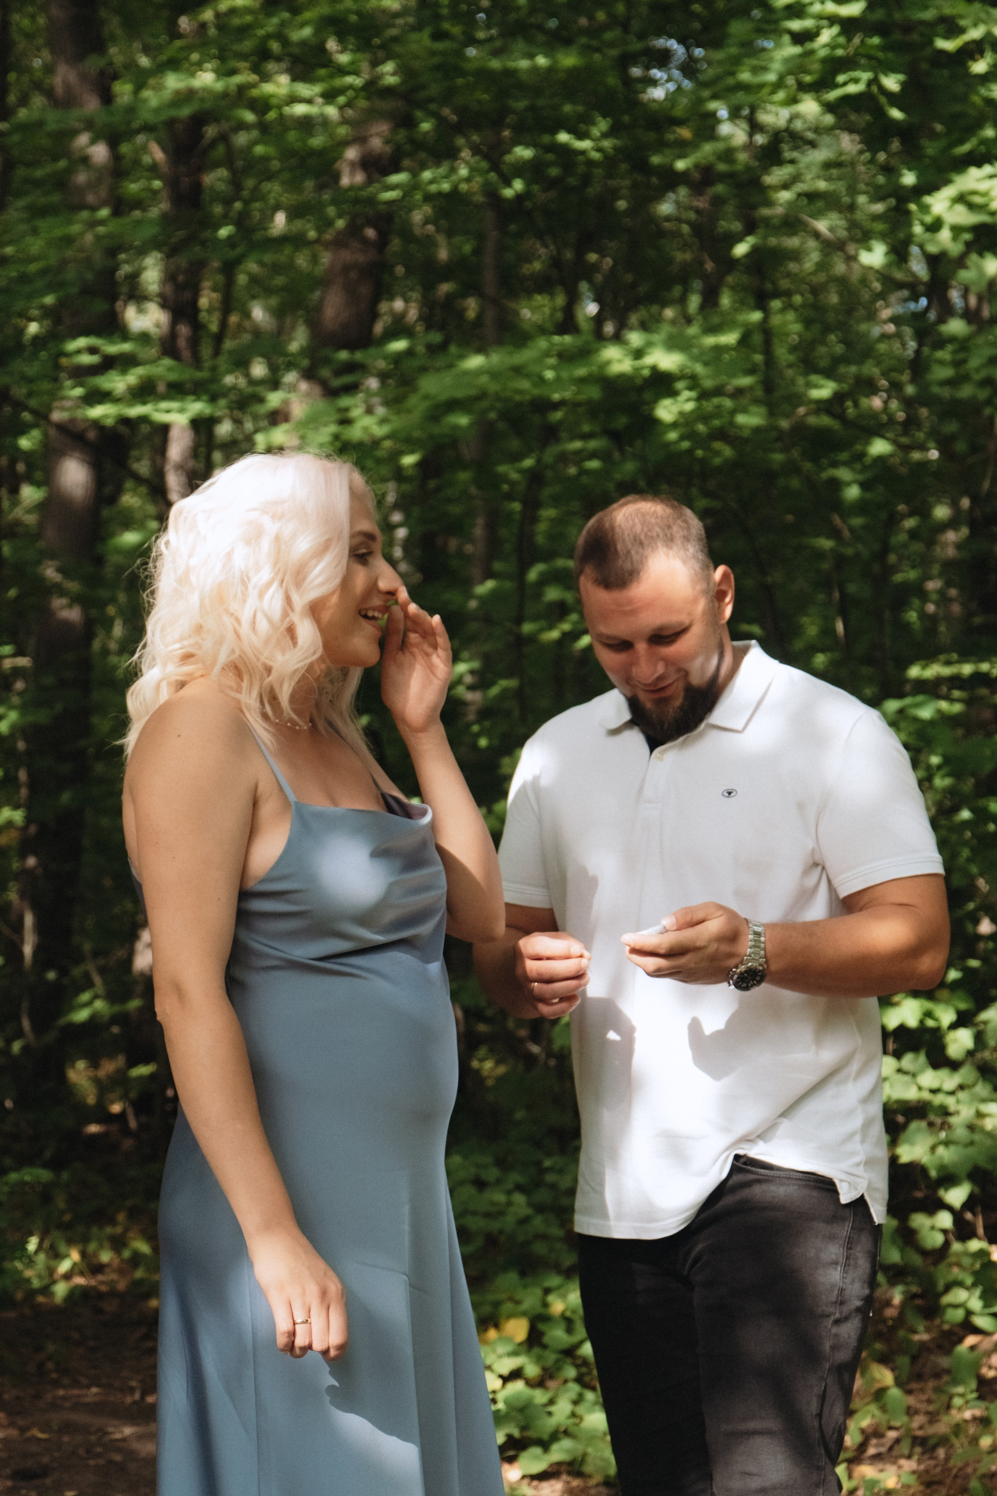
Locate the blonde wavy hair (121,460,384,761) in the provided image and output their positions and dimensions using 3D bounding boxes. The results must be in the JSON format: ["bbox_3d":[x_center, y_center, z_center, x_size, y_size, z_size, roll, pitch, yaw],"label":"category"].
[{"bbox_3d":[-0.285,-0.165,2.590,0.275,0.345,0.250,0,0,12],"label":"blonde wavy hair"}]

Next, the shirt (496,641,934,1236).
[{"bbox_3d":[0.277,0.238,2.800,0.560,0.730,0.350,0,0,26],"label":"shirt"}]

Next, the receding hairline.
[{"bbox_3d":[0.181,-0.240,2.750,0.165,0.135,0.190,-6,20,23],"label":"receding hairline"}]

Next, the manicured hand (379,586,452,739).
[{"bbox_3d":[-0.097,-0.100,2.620,0.085,0.178,0.075,0,0,20],"label":"manicured hand"}]

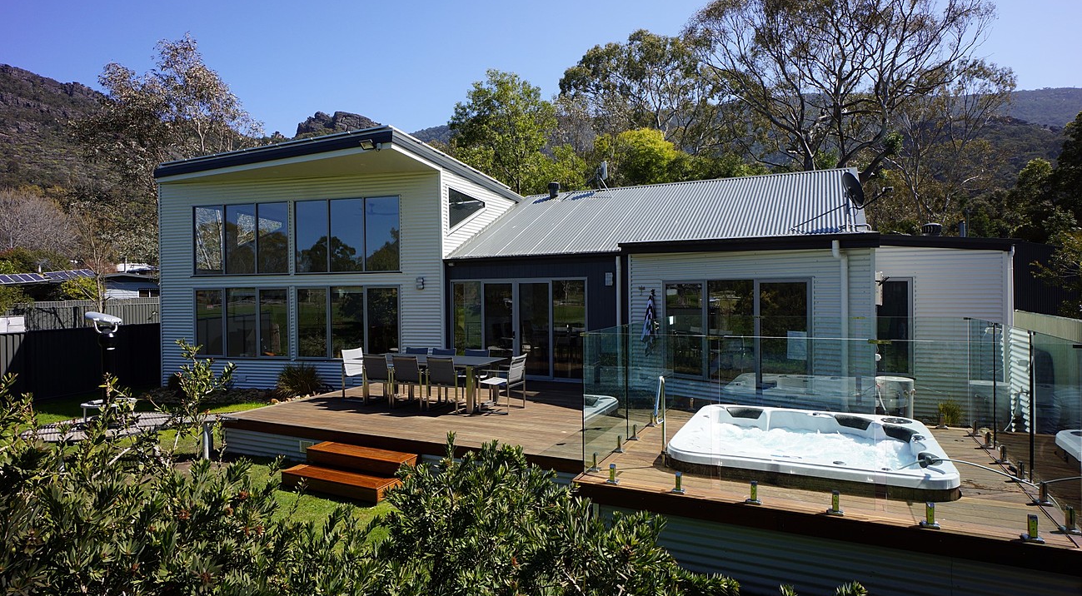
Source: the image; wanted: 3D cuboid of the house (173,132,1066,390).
[{"bbox_3d":[0.727,-0.614,14.383,18.000,5.450,9.500,0,1,25],"label":"house"}]

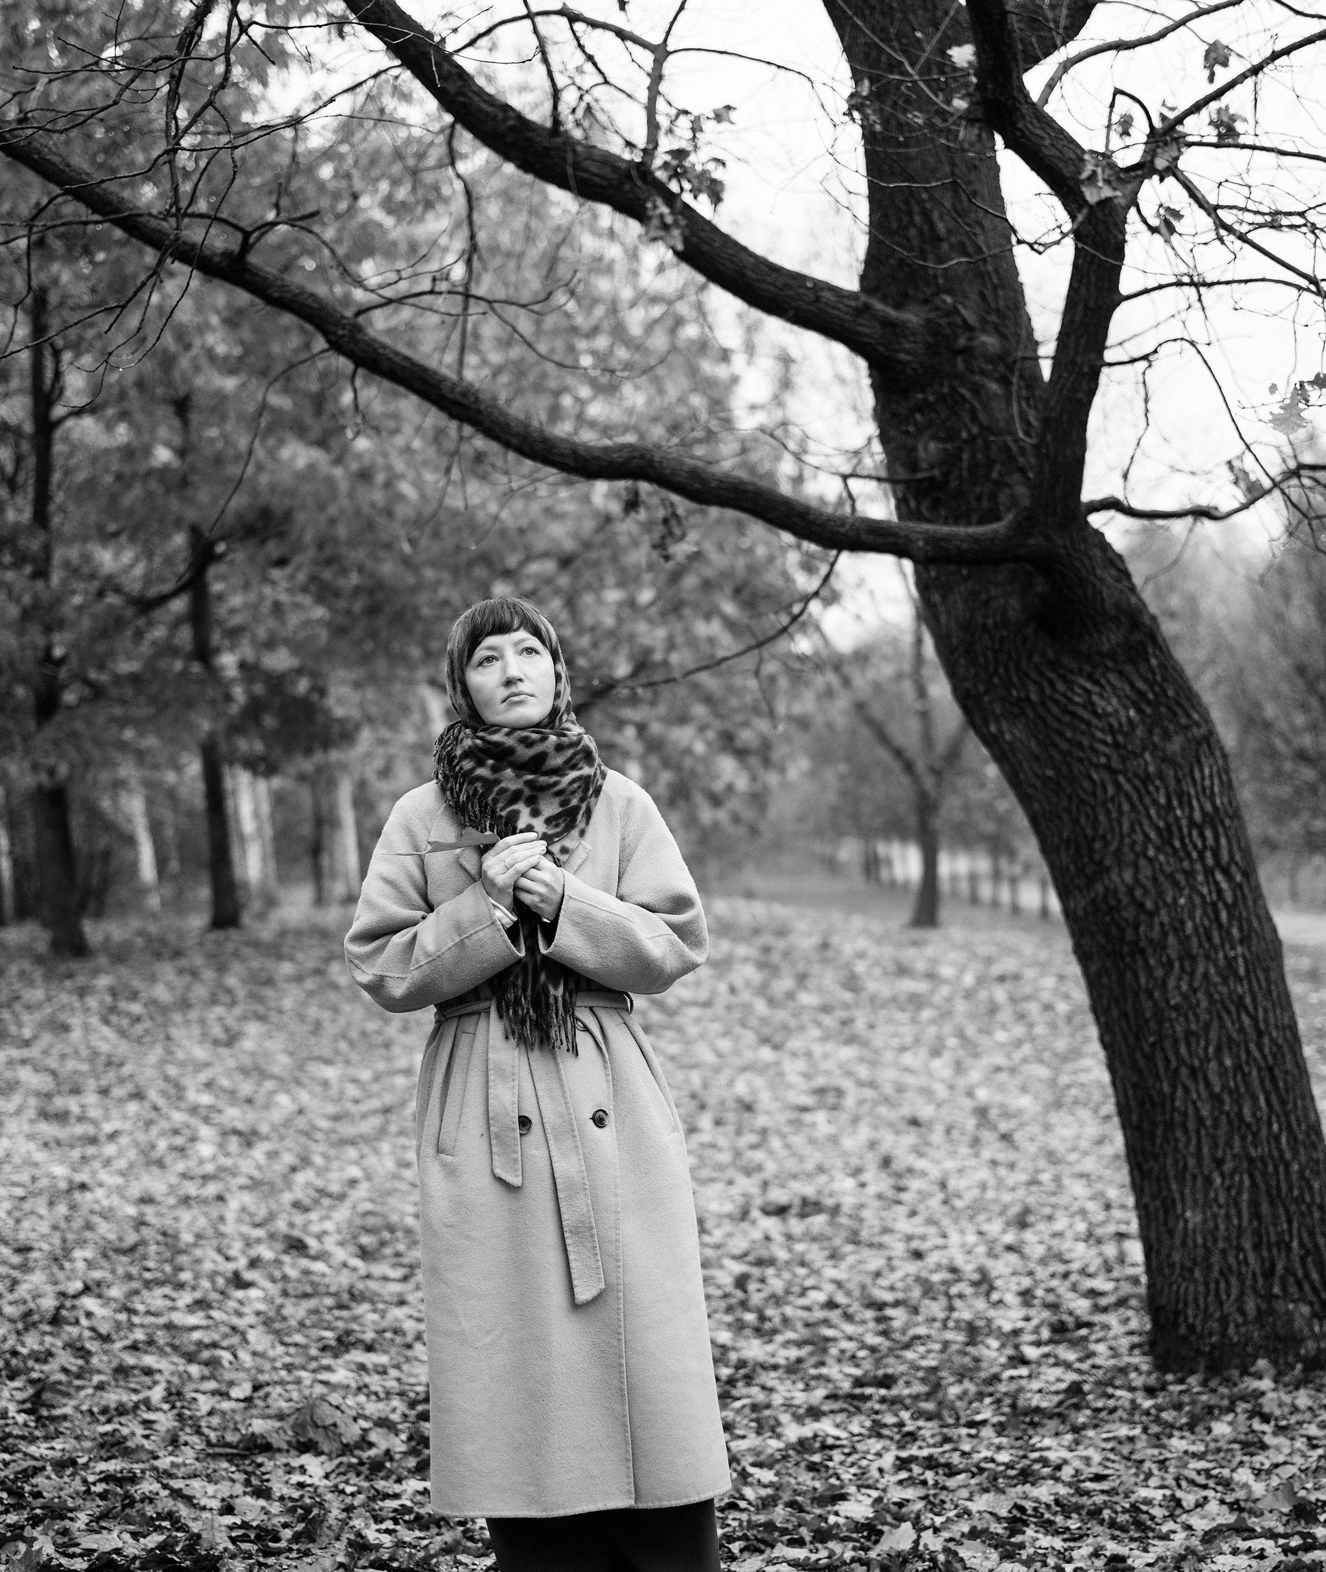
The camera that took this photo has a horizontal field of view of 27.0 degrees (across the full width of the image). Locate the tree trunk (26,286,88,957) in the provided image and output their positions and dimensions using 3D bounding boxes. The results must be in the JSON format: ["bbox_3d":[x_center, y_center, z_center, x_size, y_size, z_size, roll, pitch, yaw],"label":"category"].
[{"bbox_3d":[-7.682,-2.077,35.000,0.500,8.500,0.470,-3,-1,-12],"label":"tree trunk"}]

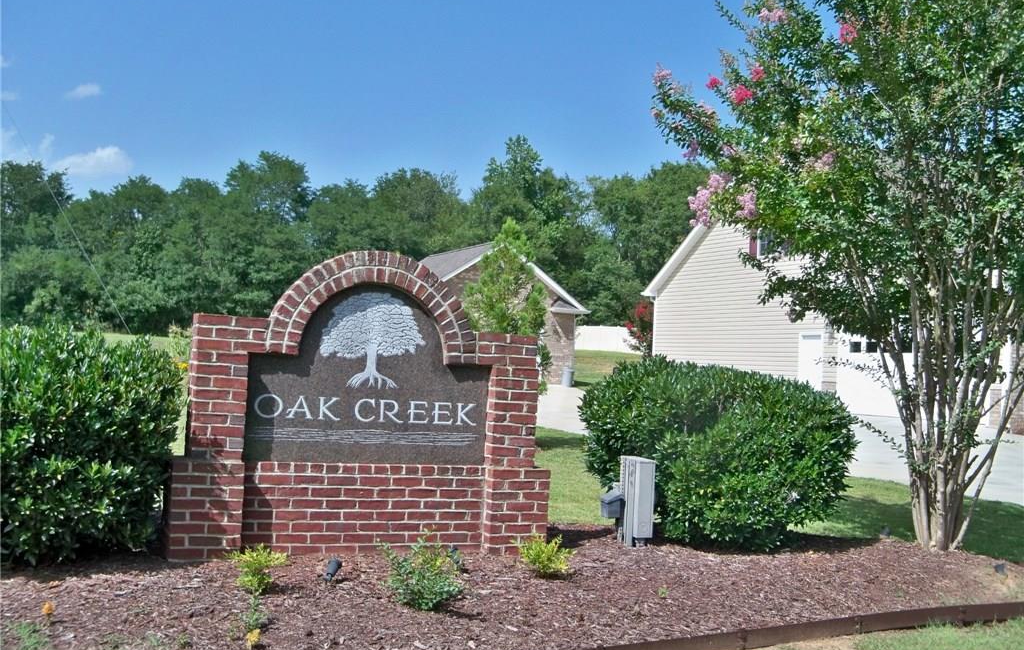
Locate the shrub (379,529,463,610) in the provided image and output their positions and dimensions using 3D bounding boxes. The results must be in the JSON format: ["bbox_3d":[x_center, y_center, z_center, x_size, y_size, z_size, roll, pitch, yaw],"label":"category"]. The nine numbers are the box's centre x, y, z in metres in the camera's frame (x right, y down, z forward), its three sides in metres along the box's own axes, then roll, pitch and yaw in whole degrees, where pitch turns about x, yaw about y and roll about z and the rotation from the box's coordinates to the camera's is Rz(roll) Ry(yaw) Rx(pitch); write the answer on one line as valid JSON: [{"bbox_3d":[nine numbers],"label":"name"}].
[{"bbox_3d":[-0.483,1.297,5.470,0.430,0.390,0.400,2,-6,0],"label":"shrub"}]

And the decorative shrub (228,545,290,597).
[{"bbox_3d":[-1.340,1.287,5.450,0.330,0.265,0.300,2,-6,0],"label":"decorative shrub"}]

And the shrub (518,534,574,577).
[{"bbox_3d":[0.201,1.379,6.220,0.340,0.250,0.320,2,-6,0],"label":"shrub"}]

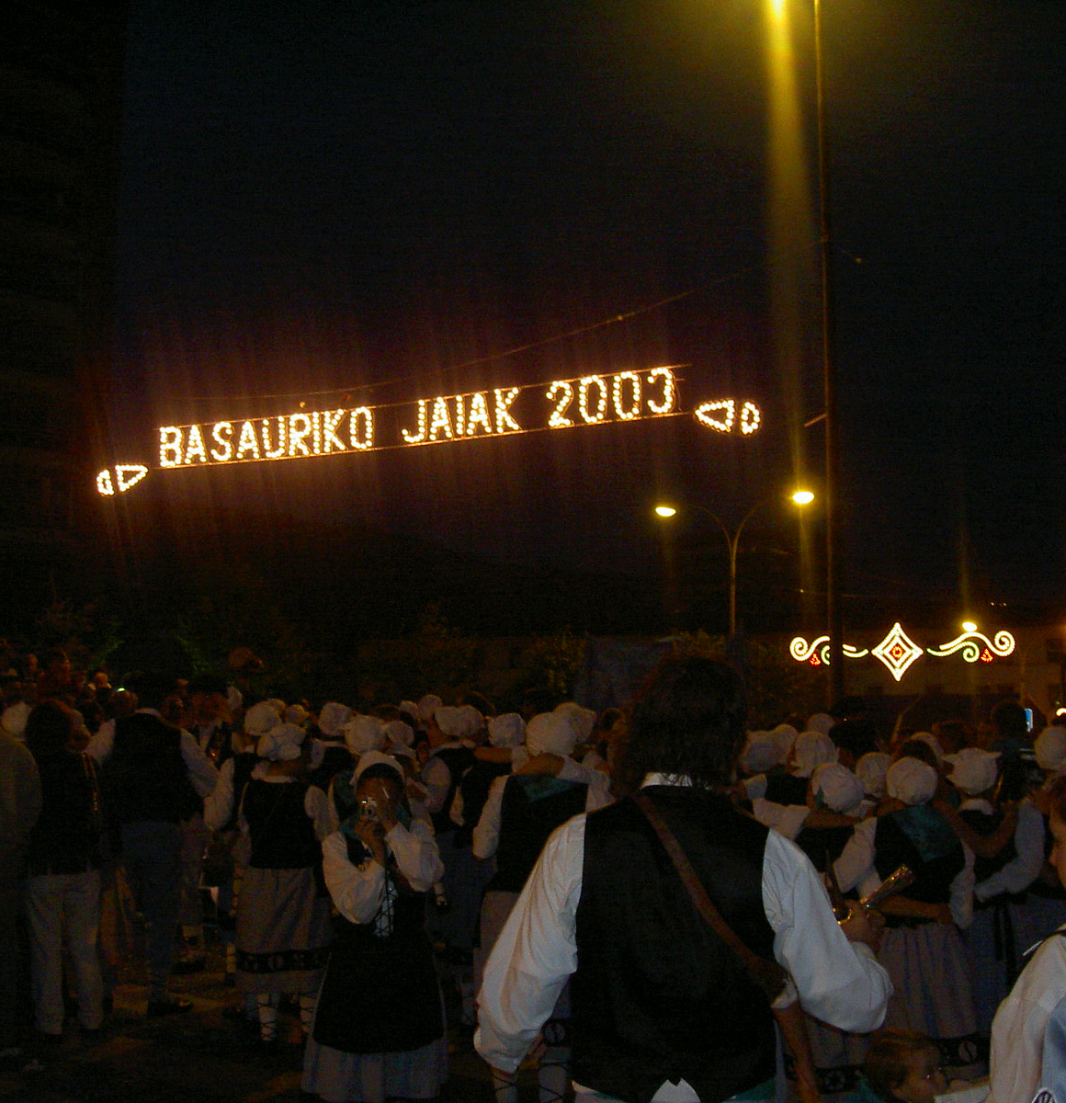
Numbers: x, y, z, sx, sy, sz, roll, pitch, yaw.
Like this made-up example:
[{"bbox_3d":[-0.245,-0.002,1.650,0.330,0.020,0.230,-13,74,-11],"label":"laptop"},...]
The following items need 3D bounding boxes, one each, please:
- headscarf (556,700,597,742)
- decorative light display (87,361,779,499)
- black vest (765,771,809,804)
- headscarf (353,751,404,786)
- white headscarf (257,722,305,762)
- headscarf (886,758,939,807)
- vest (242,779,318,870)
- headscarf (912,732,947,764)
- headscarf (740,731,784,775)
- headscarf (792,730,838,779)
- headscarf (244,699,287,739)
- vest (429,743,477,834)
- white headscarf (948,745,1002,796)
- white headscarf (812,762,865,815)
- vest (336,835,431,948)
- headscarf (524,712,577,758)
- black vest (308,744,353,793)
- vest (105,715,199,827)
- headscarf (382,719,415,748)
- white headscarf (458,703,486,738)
[{"bbox_3d":[0.208,0.847,8.200,0.220,0.210,0.240,0,-5,0],"label":"headscarf"},{"bbox_3d":[-2.089,-1.782,25.276,11.540,1.190,0.150,-3,-7,25],"label":"decorative light display"},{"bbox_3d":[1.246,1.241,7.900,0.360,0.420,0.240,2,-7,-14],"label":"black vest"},{"bbox_3d":[-0.588,0.837,6.300,0.210,0.200,0.240,1,-7,-5],"label":"headscarf"},{"bbox_3d":[-1.248,0.947,8.200,0.230,0.200,0.250,0,-7,3],"label":"white headscarf"},{"bbox_3d":[1.444,0.878,6.300,0.195,0.180,0.230,1,-6,0],"label":"headscarf"},{"bbox_3d":[-1.239,1.300,8.100,0.380,0.500,0.260,0,-5,0],"label":"vest"},{"bbox_3d":[1.882,0.951,7.900,0.220,0.180,0.190,4,-6,-30],"label":"headscarf"},{"bbox_3d":[1.129,0.998,8.200,0.230,0.210,0.250,2,-7,-17],"label":"headscarf"},{"bbox_3d":[1.379,0.991,8.100,0.220,0.230,0.240,0,-5,0],"label":"headscarf"},{"bbox_3d":[-1.441,0.898,8.900,0.220,0.200,0.250,-1,-7,6],"label":"headscarf"},{"bbox_3d":[-0.380,1.223,8.500,0.360,0.470,0.250,1,-5,-15],"label":"vest"},{"bbox_3d":[1.854,0.914,6.900,0.200,0.200,0.230,1,-6,0],"label":"white headscarf"},{"bbox_3d":[1.125,0.874,6.100,0.190,0.195,0.240,3,-6,-25],"label":"white headscarf"},{"bbox_3d":[-0.527,1.191,5.850,0.350,0.430,0.230,1,-6,-3],"label":"vest"},{"bbox_3d":[0.076,0.790,7.100,0.230,0.200,0.250,0,-7,0],"label":"headscarf"},{"bbox_3d":[-1.150,1.288,9.500,0.360,0.440,0.250,0,-5,0],"label":"black vest"},{"bbox_3d":[-2.041,1.156,8.800,0.460,0.570,0.270,0,-7,0],"label":"vest"},{"bbox_3d":[-0.826,1.110,10.100,0.210,0.200,0.230,2,-6,-20],"label":"headscarf"},{"bbox_3d":[-0.343,0.920,9.000,0.190,0.185,0.230,2,-6,-10],"label":"white headscarf"}]

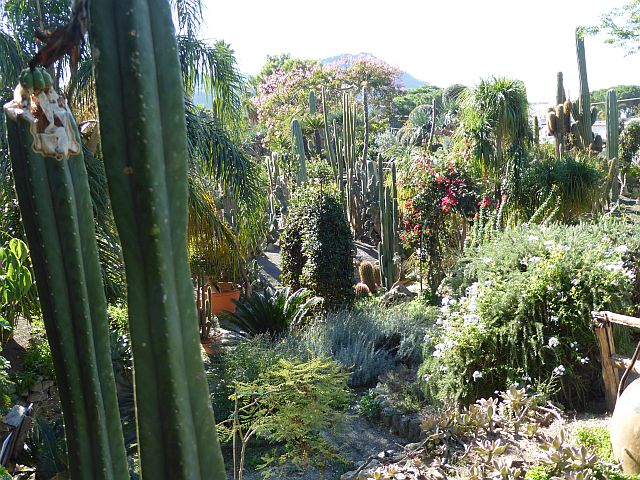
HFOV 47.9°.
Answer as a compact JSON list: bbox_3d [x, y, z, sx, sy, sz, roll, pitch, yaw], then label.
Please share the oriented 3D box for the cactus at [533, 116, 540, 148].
[{"bbox_3d":[5.855,-2.961,19.500,0.216,0.865,0.210,0,8,0],"label":"cactus"}]

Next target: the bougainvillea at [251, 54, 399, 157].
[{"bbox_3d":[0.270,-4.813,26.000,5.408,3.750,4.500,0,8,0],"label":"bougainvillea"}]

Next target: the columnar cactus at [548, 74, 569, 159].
[{"bbox_3d":[6.284,-3.228,19.000,0.527,2.371,0.500,0,8,0],"label":"columnar cactus"}]

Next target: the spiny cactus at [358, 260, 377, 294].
[{"bbox_3d":[0.725,0.557,11.000,0.275,0.488,0.250,0,8,0],"label":"spiny cactus"}]

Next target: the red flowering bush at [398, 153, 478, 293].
[{"bbox_3d":[1.758,-0.260,10.700,1.187,2.077,1.100,0,8,0],"label":"red flowering bush"}]

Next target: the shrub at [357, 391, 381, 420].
[{"bbox_3d":[0.417,1.423,6.200,0.206,0.230,0.210,0,8,0],"label":"shrub"}]

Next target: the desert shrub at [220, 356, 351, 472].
[{"bbox_3d":[-0.249,1.258,5.200,0.937,0.720,0.800,0,8,0],"label":"desert shrub"}]

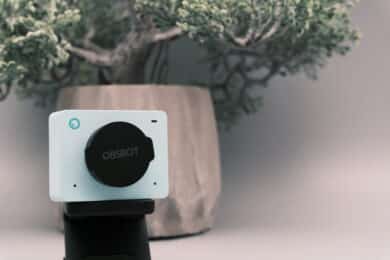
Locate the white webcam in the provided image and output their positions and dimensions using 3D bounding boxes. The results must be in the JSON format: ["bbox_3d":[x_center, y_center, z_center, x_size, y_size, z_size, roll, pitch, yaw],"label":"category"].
[{"bbox_3d":[-0.033,0.010,0.317,0.043,0.034,0.024,-1,0,-21],"label":"white webcam"}]

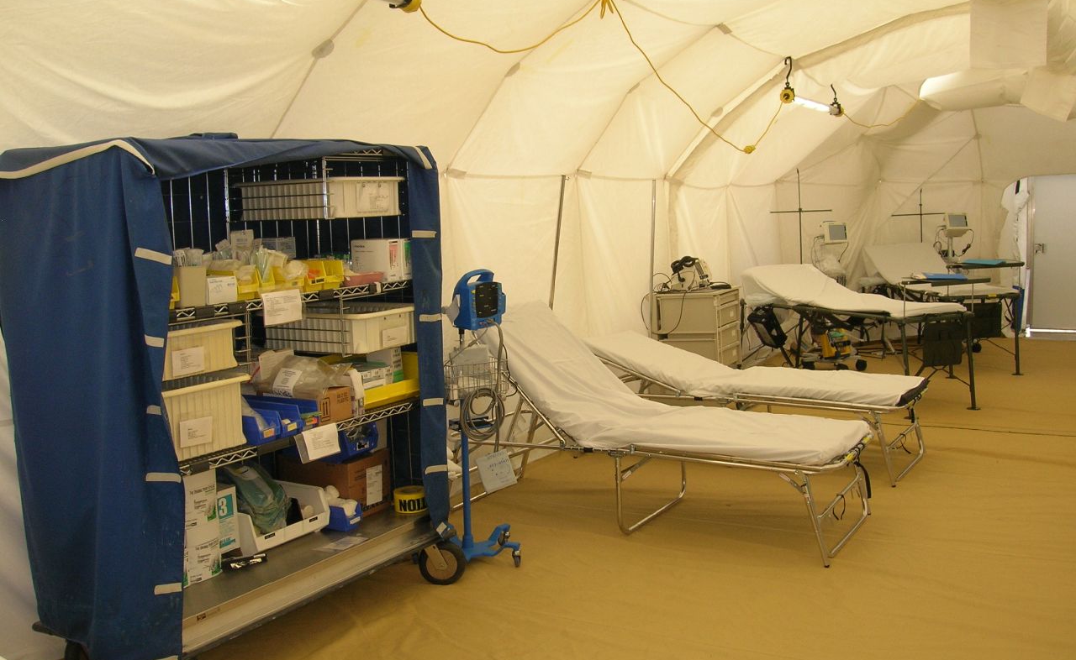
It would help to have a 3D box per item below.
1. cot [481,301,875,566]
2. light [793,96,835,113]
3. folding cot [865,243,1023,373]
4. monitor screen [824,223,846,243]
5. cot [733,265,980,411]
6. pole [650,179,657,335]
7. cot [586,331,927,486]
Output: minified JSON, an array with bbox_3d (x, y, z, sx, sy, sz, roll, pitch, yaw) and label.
[{"bbox_3d":[0.547,0.410,5.200,2.007,1.029,0.869,2,7,29],"label":"cot"},{"bbox_3d":[1.925,-1.568,7.350,0.050,0.050,1.120,2,7,29],"label":"light"},{"bbox_3d":[3.820,-0.255,10.242,0.694,1.153,2.015,-2,6,-6],"label":"folding cot"},{"bbox_3d":[2.924,-0.956,10.434,0.240,0.210,0.120,-3,0,-10],"label":"monitor screen"},{"bbox_3d":[2.504,0.010,8.496,0.694,1.051,2.015,-4,6,-24],"label":"cot"},{"bbox_3d":[0.776,-0.155,7.243,0.030,1.731,0.030,4,7,29],"label":"pole"},{"bbox_3d":[1.278,0.396,6.474,2.022,0.759,0.869,2,7,30],"label":"cot"}]

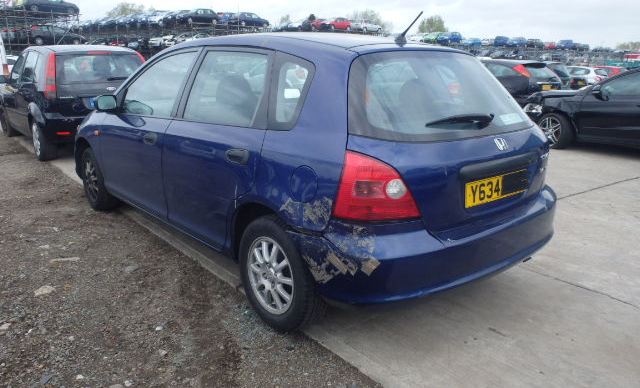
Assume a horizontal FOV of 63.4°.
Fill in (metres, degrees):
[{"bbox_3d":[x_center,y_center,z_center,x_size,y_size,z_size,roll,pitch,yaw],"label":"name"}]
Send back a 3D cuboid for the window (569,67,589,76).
[{"bbox_3d":[10.636,-5.048,21.300,0.090,0.370,0.900,12,4,-43],"label":"window"}]

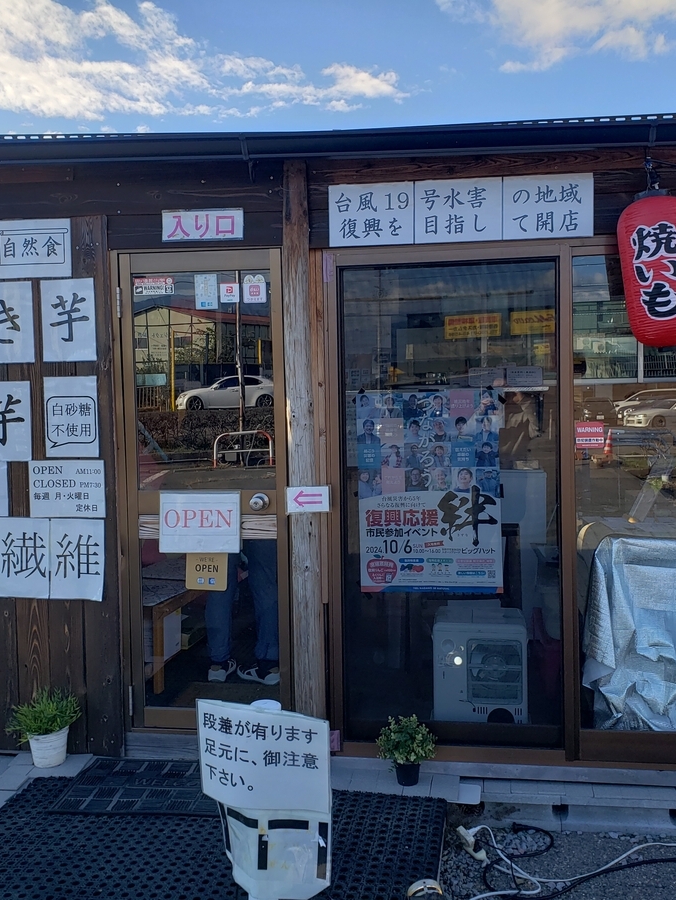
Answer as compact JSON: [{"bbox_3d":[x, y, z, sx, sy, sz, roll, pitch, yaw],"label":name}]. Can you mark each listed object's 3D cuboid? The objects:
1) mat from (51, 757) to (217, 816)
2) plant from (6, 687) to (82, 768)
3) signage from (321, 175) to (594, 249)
[{"bbox_3d":[-0.553,1.159,3.127,0.754,0.012,0.461,-1,1,4],"label":"mat"},{"bbox_3d":[-1.080,1.021,3.317,0.288,0.295,0.263,-1,2,8],"label":"plant"},{"bbox_3d":[0.418,-0.827,3.119,0.910,0.212,0.008,0,1,8],"label":"signage"}]

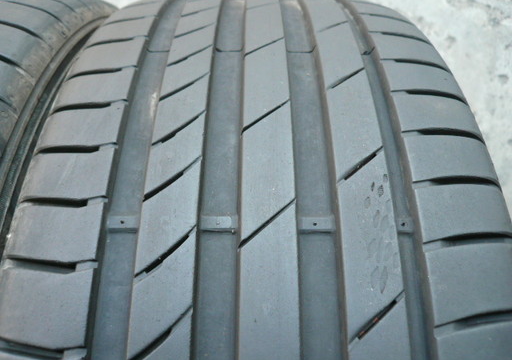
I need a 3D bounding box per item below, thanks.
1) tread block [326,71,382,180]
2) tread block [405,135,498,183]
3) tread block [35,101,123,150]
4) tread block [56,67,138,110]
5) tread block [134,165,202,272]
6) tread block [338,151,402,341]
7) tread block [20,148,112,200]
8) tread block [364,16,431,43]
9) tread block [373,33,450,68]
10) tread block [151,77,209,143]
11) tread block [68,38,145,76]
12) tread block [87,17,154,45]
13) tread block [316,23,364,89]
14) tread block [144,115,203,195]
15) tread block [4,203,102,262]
[{"bbox_3d":[0.043,-0.026,0.186,0.022,0.006,0.067,2,56,-2],"label":"tread block"},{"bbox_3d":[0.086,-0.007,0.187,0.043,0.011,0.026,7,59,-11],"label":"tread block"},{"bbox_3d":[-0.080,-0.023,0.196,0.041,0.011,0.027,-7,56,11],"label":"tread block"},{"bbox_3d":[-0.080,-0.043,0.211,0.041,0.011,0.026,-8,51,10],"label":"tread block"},{"bbox_3d":[-0.033,0.014,0.162,0.021,0.008,0.047,0,65,-1],"label":"tread block"},{"bbox_3d":[0.043,0.022,0.160,0.022,0.009,0.077,0,66,-1],"label":"tread block"},{"bbox_3d":[-0.076,-0.001,0.171,0.036,0.009,0.023,-2,61,4],"label":"tread block"},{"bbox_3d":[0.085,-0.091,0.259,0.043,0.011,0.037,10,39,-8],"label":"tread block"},{"bbox_3d":[0.083,-0.067,0.225,0.041,0.007,0.028,10,45,-10],"label":"tread block"},{"bbox_3d":[-0.034,-0.031,0.191,0.021,0.008,0.044,2,56,-2],"label":"tread block"},{"bbox_3d":[-0.076,-0.063,0.217,0.036,0.006,0.026,-8,47,9],"label":"tread block"},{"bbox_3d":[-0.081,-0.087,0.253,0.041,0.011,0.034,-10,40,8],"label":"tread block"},{"bbox_3d":[0.043,-0.065,0.218,0.021,0.009,0.066,0,47,-1],"label":"tread block"},{"bbox_3d":[-0.034,-0.010,0.177,0.021,0.008,0.044,2,60,-2],"label":"tread block"},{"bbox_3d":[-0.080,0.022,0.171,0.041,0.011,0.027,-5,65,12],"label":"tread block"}]

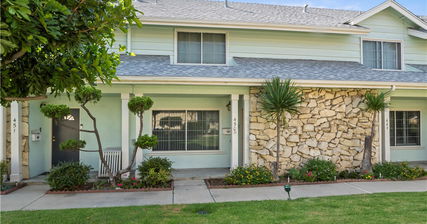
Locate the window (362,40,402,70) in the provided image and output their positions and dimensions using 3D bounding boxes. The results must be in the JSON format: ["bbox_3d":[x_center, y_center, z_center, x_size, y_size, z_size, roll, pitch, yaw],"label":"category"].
[{"bbox_3d":[6.778,-2.266,9.890,1.780,1.170,0.100,0,-1,-7],"label":"window"}]

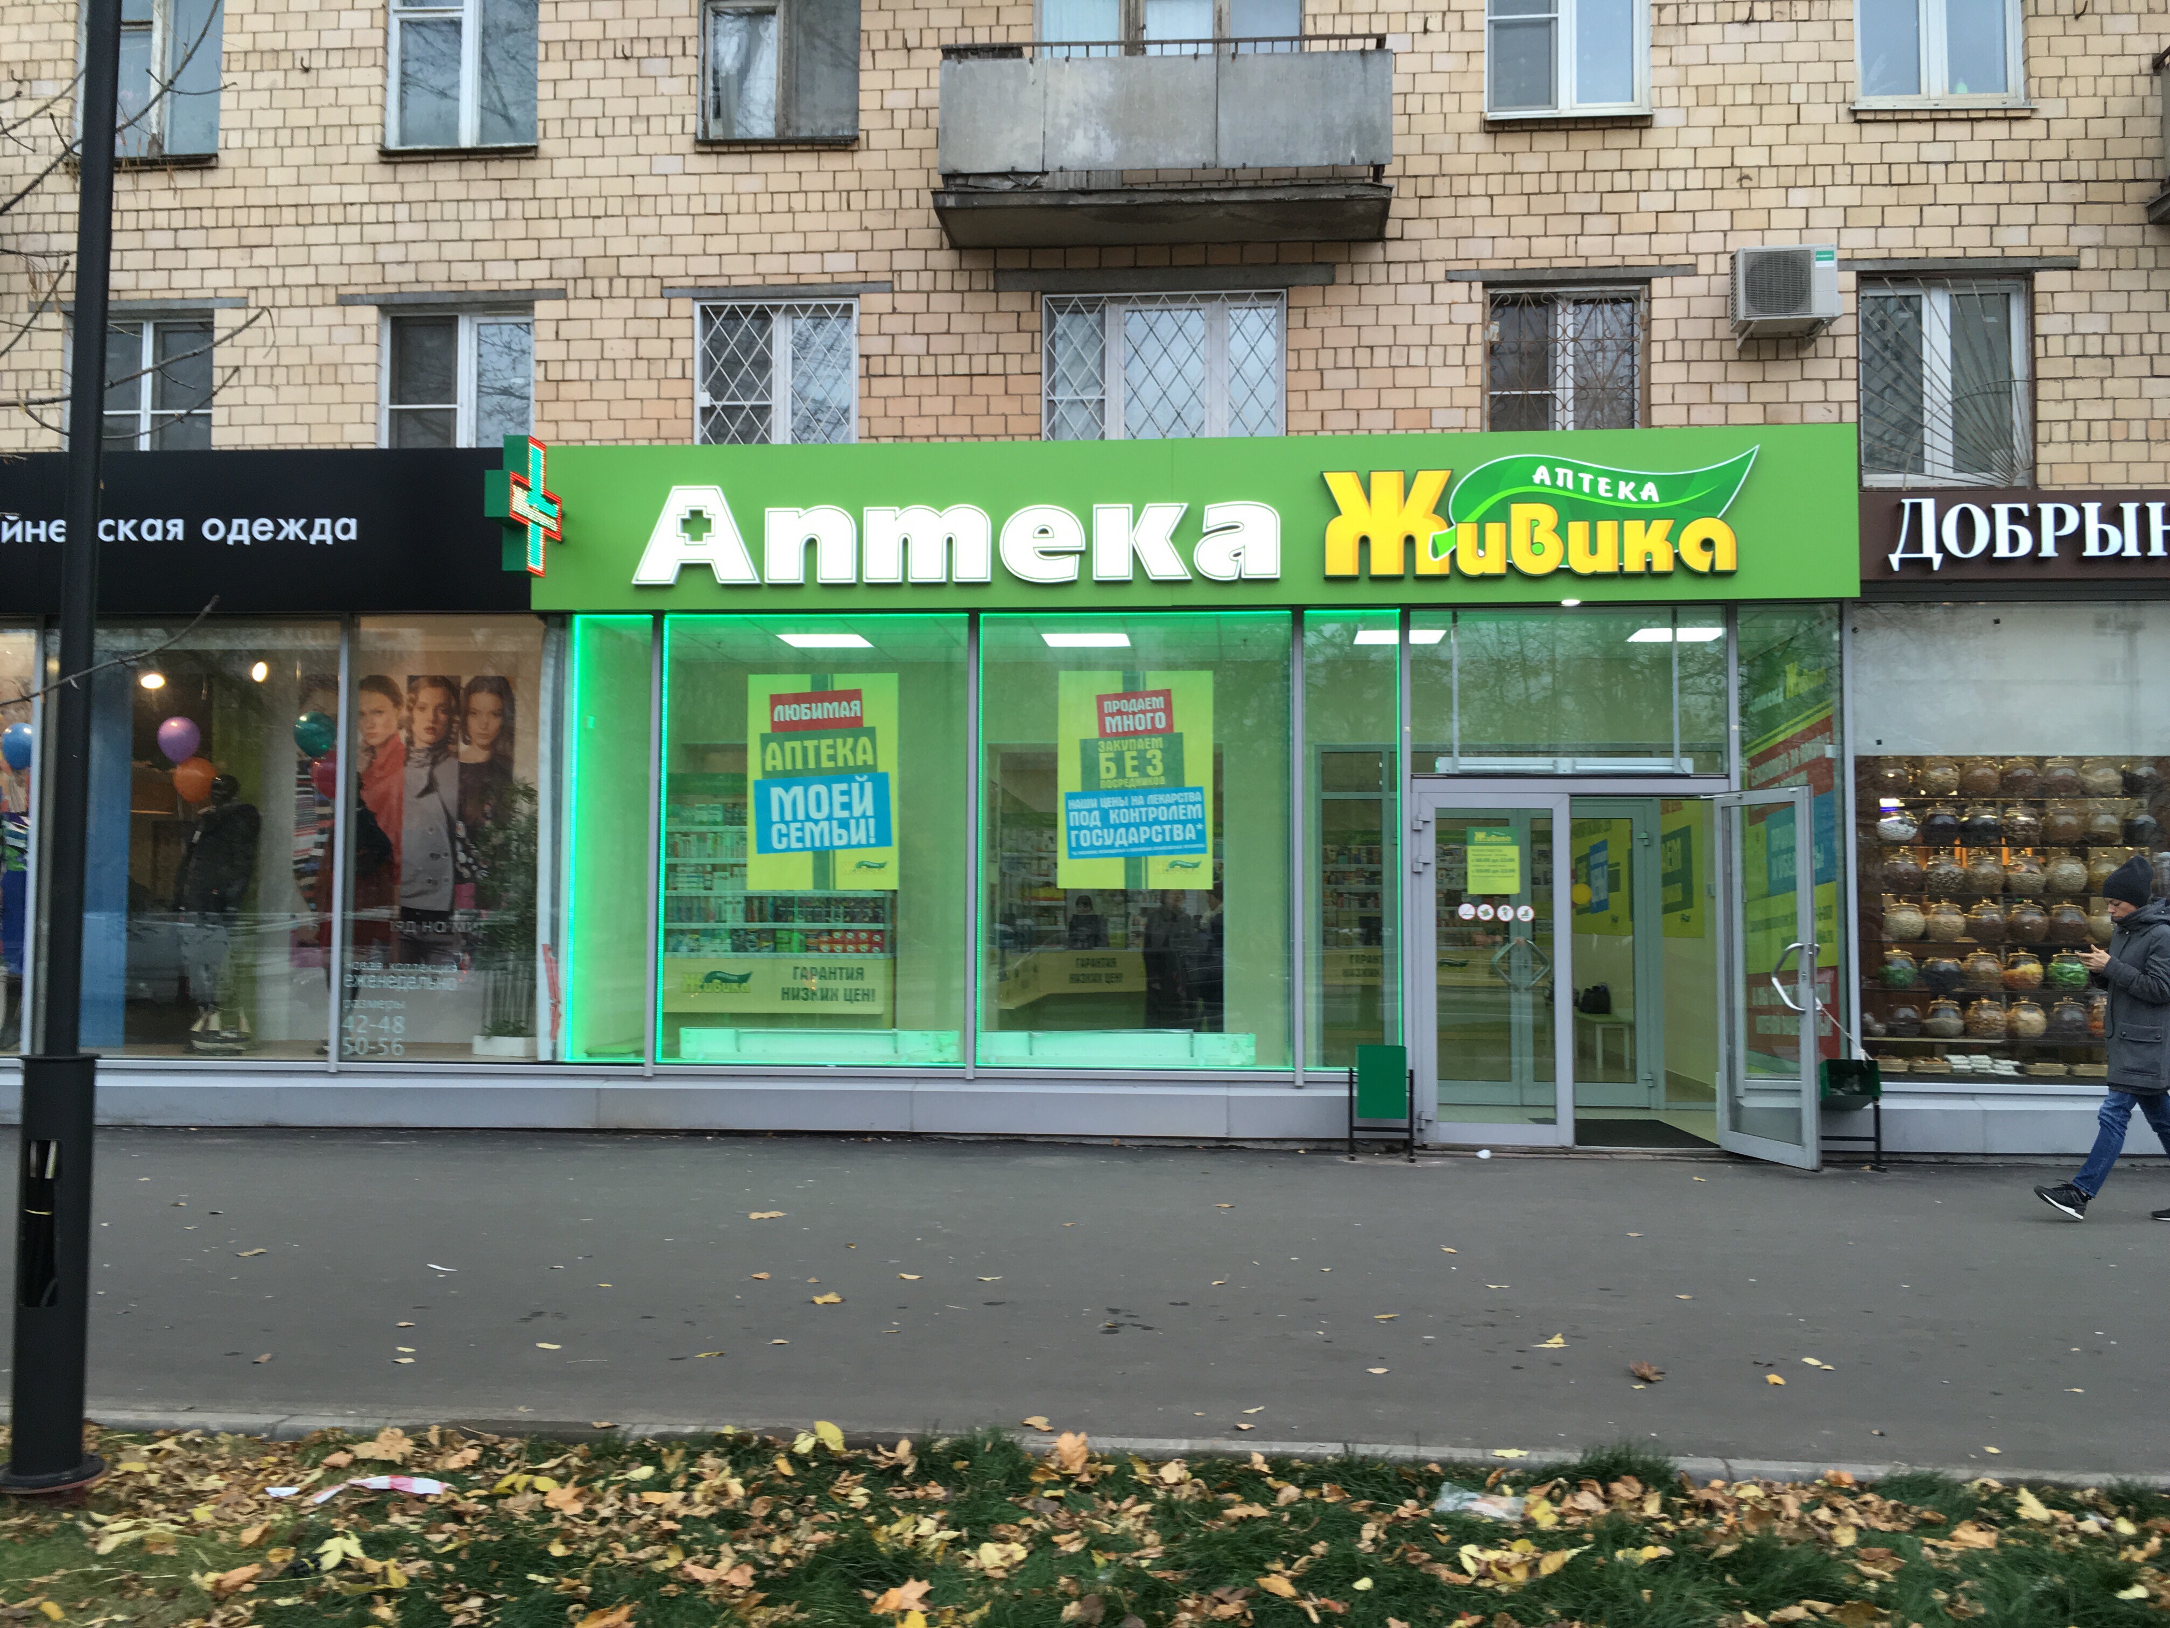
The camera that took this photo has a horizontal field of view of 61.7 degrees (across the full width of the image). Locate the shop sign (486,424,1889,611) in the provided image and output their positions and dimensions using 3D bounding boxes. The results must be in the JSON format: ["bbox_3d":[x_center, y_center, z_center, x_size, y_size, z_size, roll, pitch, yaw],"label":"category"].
[{"bbox_3d":[0.557,-1.768,11.117,8.019,1.028,0.260,0,-3,5],"label":"shop sign"}]

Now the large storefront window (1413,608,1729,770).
[{"bbox_3d":[2.912,-0.743,11.014,1.878,1.013,0.090,0,-3,5],"label":"large storefront window"}]

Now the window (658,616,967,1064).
[{"bbox_3d":[-1.700,0.164,11.349,1.961,2.790,0.090,0,-3,5],"label":"window"}]

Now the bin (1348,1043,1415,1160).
[{"bbox_3d":[1.744,1.689,10.688,0.385,0.693,0.280,0,-3,5],"label":"bin"}]

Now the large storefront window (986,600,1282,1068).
[{"bbox_3d":[0.311,0.164,11.179,1.918,2.785,0.090,0,-3,5],"label":"large storefront window"}]

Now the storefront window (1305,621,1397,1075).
[{"bbox_3d":[1.620,0.154,11.070,0.596,2.773,0.090,0,-3,5],"label":"storefront window"}]

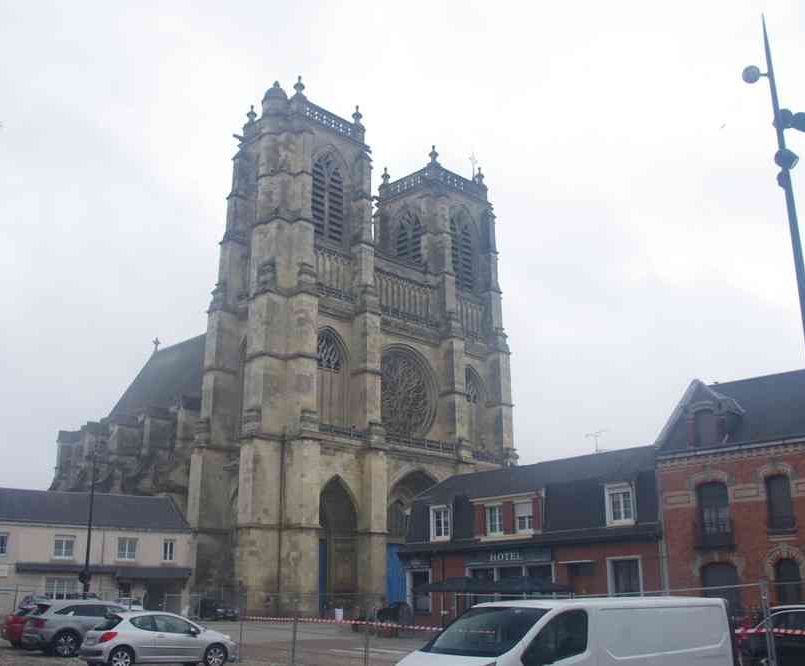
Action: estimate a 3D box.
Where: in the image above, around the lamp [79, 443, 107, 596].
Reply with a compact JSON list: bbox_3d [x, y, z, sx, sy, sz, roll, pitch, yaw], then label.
[{"bbox_3d":[-18.920,12.107,51.985,1.100,10.950,0.900,-3,-17,10],"label":"lamp"}]

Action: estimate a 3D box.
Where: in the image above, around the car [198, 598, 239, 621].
[{"bbox_3d":[-13.201,19.849,61.548,1.770,1.480,4.200,10,-20,-30],"label":"car"}]

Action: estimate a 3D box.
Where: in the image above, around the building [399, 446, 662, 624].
[{"bbox_3d":[8.774,11.238,47.277,8.000,9.000,15.600,16,-24,-42],"label":"building"}]

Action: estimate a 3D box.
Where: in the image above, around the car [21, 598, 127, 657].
[{"bbox_3d":[-9.728,9.463,27.678,4.550,1.690,1.860,15,-23,-41],"label":"car"}]

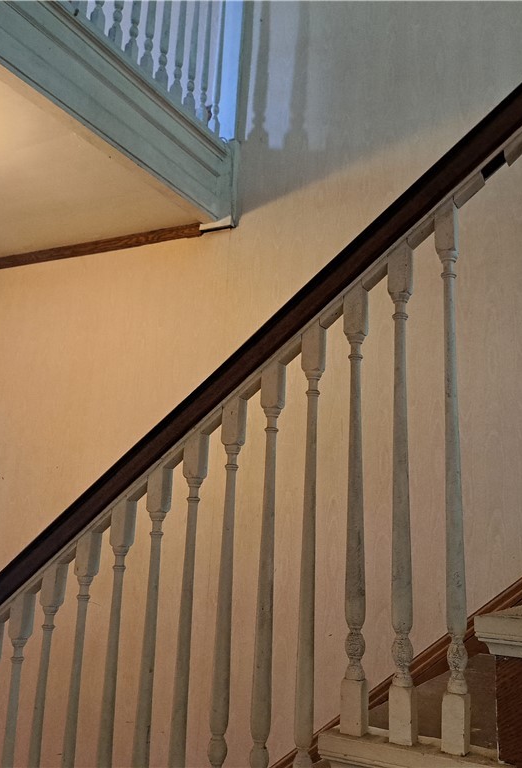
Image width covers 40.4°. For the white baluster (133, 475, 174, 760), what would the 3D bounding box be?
[{"bbox_3d":[-0.226,0.599,1.410,0.037,0.864,0.037,-4,-13,28],"label":"white baluster"}]

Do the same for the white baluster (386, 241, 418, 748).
[{"bbox_3d":[0.245,0.166,1.246,0.037,0.853,0.037,-4,-13,28],"label":"white baluster"}]

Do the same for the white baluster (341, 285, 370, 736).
[{"bbox_3d":[0.169,0.203,1.280,0.037,0.787,0.037,-4,-13,28],"label":"white baluster"}]

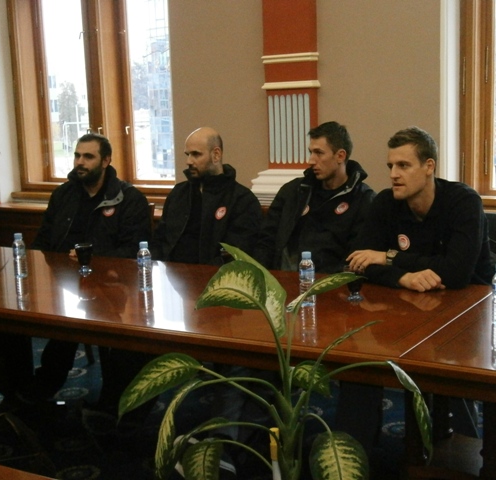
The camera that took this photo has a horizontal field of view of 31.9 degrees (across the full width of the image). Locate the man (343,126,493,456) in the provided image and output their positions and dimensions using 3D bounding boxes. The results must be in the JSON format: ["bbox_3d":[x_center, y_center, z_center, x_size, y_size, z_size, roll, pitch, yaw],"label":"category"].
[{"bbox_3d":[0.636,0.232,3.337,0.580,1.345,0.660,4,11,35],"label":"man"}]

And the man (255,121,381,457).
[{"bbox_3d":[0.325,0.190,3.609,0.580,1.365,0.700,4,11,34],"label":"man"}]

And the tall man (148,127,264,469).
[{"bbox_3d":[-0.244,0.178,3.869,0.560,1.350,0.800,3,10,29],"label":"tall man"}]

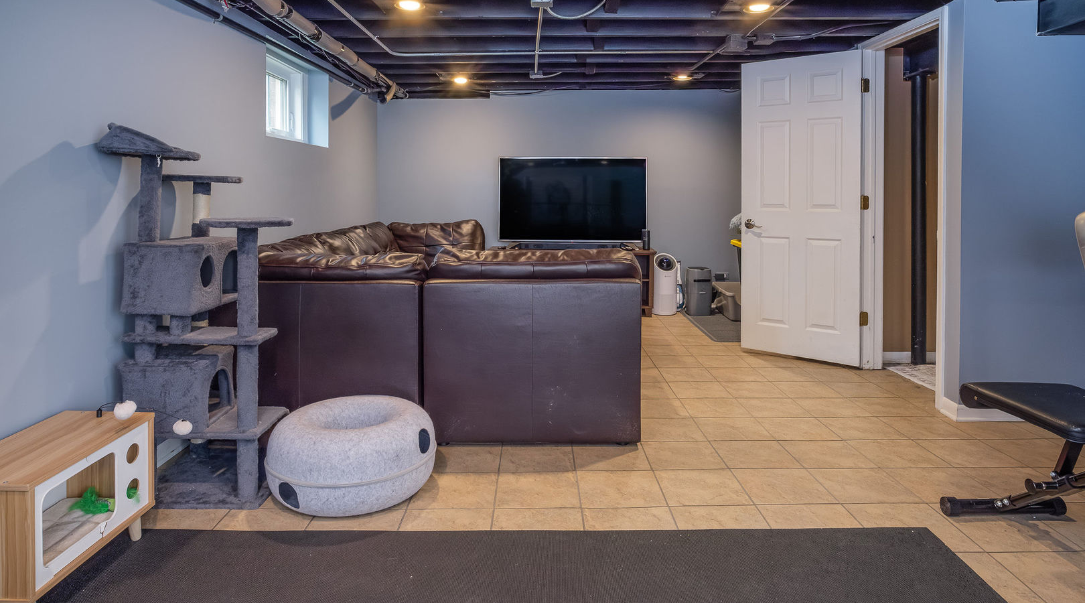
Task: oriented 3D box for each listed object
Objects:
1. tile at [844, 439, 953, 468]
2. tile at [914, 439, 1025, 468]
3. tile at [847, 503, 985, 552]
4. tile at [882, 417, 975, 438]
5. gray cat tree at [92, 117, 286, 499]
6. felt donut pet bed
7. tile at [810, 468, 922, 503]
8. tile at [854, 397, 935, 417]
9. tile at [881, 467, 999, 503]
[{"bbox_3d":[1.568,0.677,2.667,0.311,0.010,0.298,0,9,-1],"label":"tile"},{"bbox_3d":[1.811,0.649,2.567,0.302,0.010,0.288,0,10,-1],"label":"tile"},{"bbox_3d":[1.259,0.781,2.075,0.311,0.010,0.298,0,9,-1],"label":"tile"},{"bbox_3d":[1.881,0.624,2.964,0.311,0.010,0.298,0,9,-1],"label":"tile"},{"bbox_3d":[-1.245,0.045,2.320,0.570,1.340,0.590,0,9,-1],"label":"gray cat tree"},{"bbox_3d":[-0.722,0.572,2.322,0.610,0.285,0.610,-3,10,-18],"label":"felt donut pet bed"},{"bbox_3d":[1.232,0.717,2.323,0.307,0.010,0.300,0,10,0],"label":"tile"},{"bbox_3d":[1.800,0.549,3.121,0.302,0.010,0.288,0,10,-1],"label":"tile"},{"bbox_3d":[1.572,0.729,2.373,0.311,0.010,0.298,0,9,-1],"label":"tile"}]

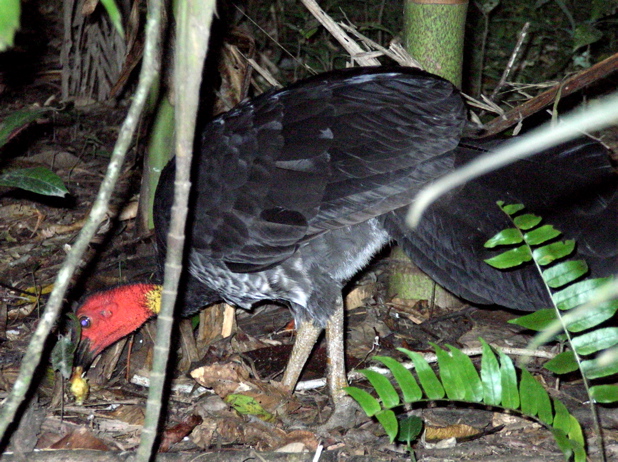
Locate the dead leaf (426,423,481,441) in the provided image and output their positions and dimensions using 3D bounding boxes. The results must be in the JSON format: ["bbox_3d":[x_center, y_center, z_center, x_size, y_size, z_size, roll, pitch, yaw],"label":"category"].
[{"bbox_3d":[0.145,0.201,4.210,0.054,0.011,0.028,0,15,0],"label":"dead leaf"}]

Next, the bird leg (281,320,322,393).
[{"bbox_3d":[-0.008,0.128,4.340,0.026,0.075,0.025,15,15,-10],"label":"bird leg"}]

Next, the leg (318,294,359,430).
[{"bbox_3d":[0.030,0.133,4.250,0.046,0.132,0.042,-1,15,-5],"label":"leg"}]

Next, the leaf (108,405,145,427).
[{"bbox_3d":[-0.185,0.188,4.270,0.039,0.012,0.040,0,15,0],"label":"leaf"}]

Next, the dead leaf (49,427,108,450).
[{"bbox_3d":[-0.231,0.207,4.190,0.060,0.016,0.038,0,15,0],"label":"dead leaf"}]

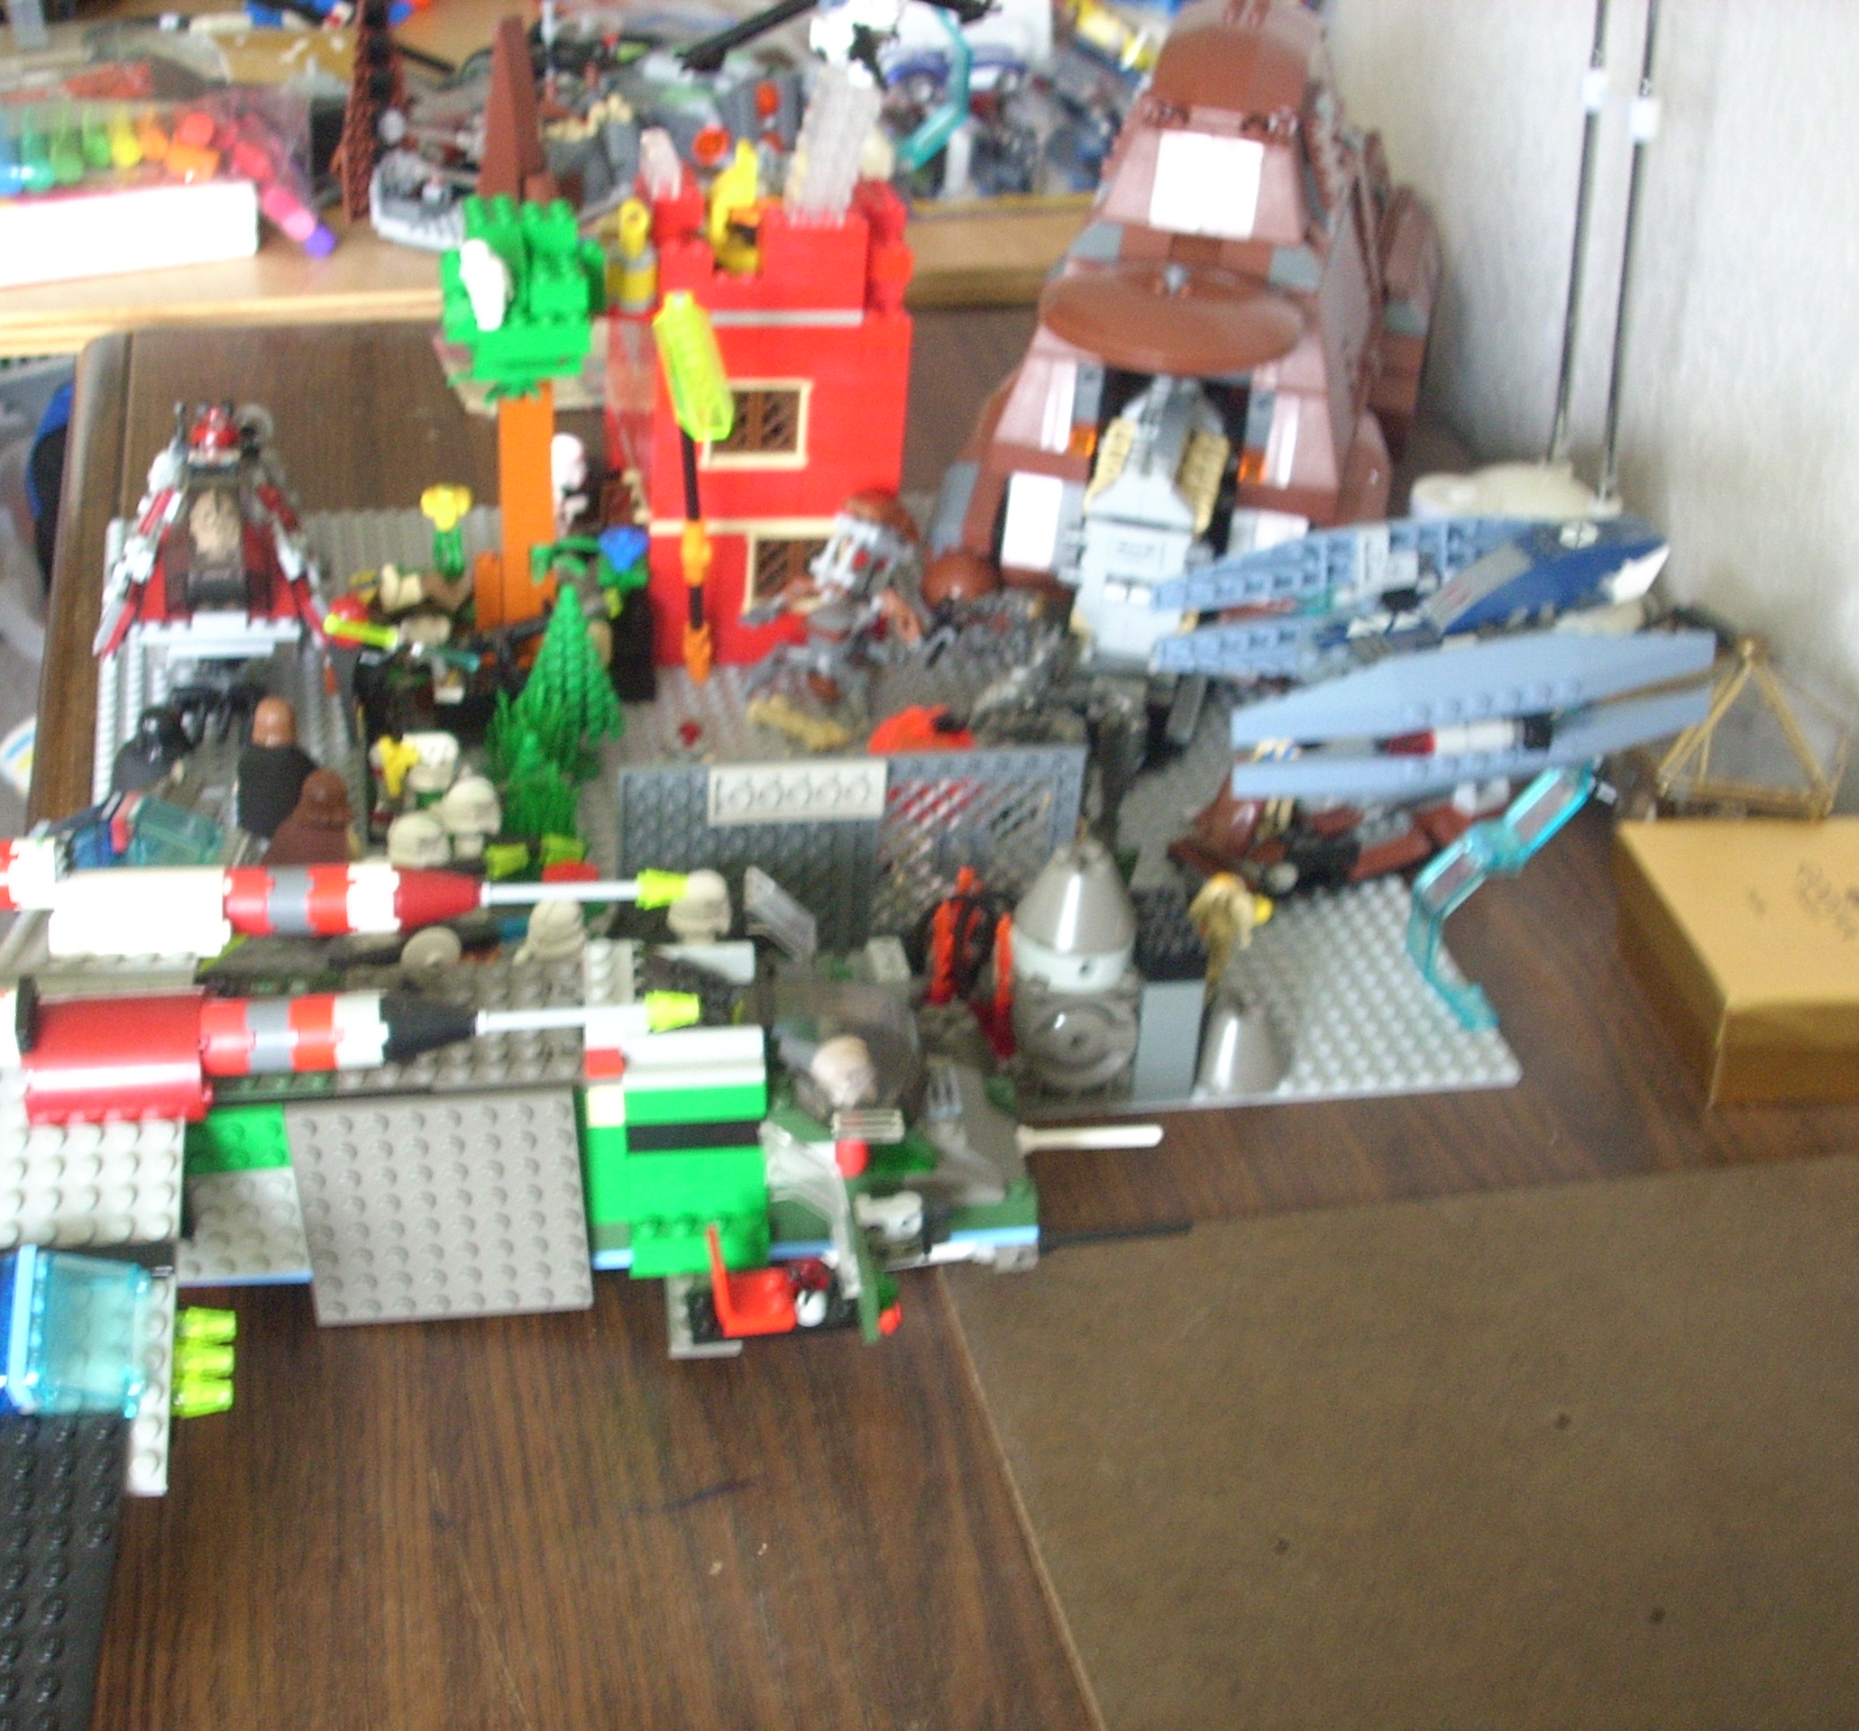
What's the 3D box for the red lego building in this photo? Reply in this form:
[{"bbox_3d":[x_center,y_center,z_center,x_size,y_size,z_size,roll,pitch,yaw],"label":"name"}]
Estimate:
[{"bbox_3d":[-0.058,-0.147,1.002,0.089,0.157,0.048,-3,32,-12],"label":"red lego building"}]

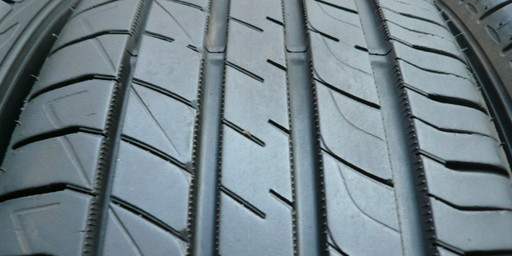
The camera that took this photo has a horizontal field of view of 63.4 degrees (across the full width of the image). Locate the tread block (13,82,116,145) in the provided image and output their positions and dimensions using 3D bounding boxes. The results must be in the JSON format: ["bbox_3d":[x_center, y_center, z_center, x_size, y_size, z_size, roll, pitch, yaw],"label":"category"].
[{"bbox_3d":[-0.077,-0.005,0.167,0.047,0.009,0.027,-10,57,16],"label":"tread block"}]

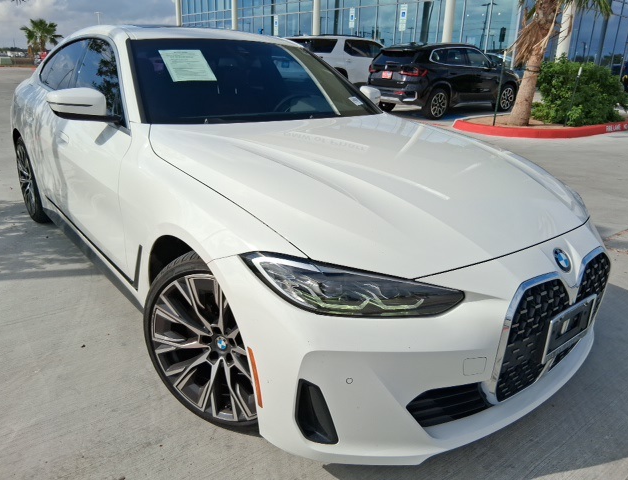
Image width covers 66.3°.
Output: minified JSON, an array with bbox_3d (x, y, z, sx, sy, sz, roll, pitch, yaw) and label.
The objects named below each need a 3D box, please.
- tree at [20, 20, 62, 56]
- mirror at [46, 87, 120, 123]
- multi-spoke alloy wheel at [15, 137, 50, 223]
[{"bbox_3d":[-28.642,-20.425,49.670,4.000,4.700,4.000,-15,26,-37],"label":"tree"},{"bbox_3d":[-1.062,-0.604,2.161,0.235,0.150,0.180,-15,26,-37],"label":"mirror"},{"bbox_3d":[-2.135,-0.470,3.758,0.250,0.670,0.670,-15,26,-37],"label":"multi-spoke alloy wheel"}]

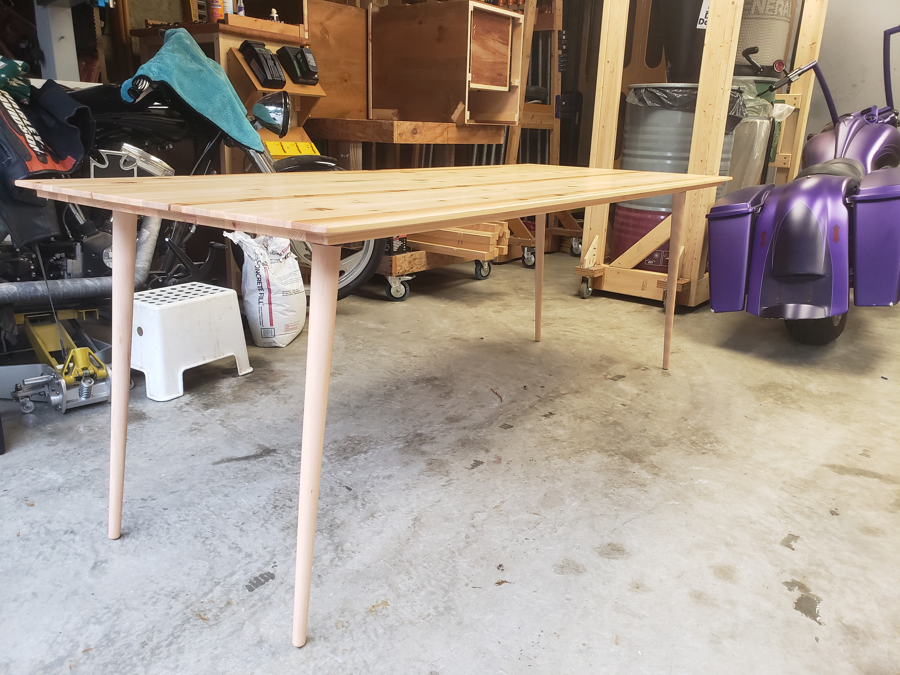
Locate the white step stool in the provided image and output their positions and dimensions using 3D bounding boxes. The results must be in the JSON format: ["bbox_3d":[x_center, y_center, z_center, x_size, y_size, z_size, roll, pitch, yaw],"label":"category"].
[{"bbox_3d":[-0.933,-0.005,2.345,0.248,0.302,0.408,12,20,31],"label":"white step stool"}]

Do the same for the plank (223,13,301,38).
[{"bbox_3d":[-0.933,-1.562,3.395,0.020,0.050,0.449,13,20,33],"label":"plank"}]

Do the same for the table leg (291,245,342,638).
[{"bbox_3d":[-0.222,0.180,1.090,0.049,0.707,0.049,13,13,33],"label":"table leg"}]

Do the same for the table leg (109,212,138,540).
[{"bbox_3d":[-0.676,0.081,1.395,0.049,0.718,0.049,13,13,33],"label":"table leg"}]

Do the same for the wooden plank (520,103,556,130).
[{"bbox_3d":[0.584,-1.496,4.584,0.039,0.142,0.460,13,20,33],"label":"wooden plank"}]

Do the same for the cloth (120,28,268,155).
[{"bbox_3d":[-0.955,-0.916,2.518,0.451,0.421,0.412,-1,17,-11],"label":"cloth"}]

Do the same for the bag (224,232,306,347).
[{"bbox_3d":[-0.751,-0.208,2.786,0.284,0.451,0.206,-3,17,-15],"label":"bag"}]

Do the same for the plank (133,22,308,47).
[{"bbox_3d":[-1.219,-1.594,3.623,0.715,0.039,0.566,13,20,33],"label":"plank"}]

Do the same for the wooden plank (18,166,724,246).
[{"bbox_3d":[0.088,-0.417,1.850,0.832,0.029,1.998,13,20,33],"label":"wooden plank"}]

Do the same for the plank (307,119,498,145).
[{"bbox_3d":[-0.235,-1.154,3.826,0.647,0.107,1.020,13,20,33],"label":"plank"}]

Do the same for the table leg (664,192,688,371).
[{"bbox_3d":[0.830,-0.205,2.515,0.049,0.712,0.049,13,27,33],"label":"table leg"}]

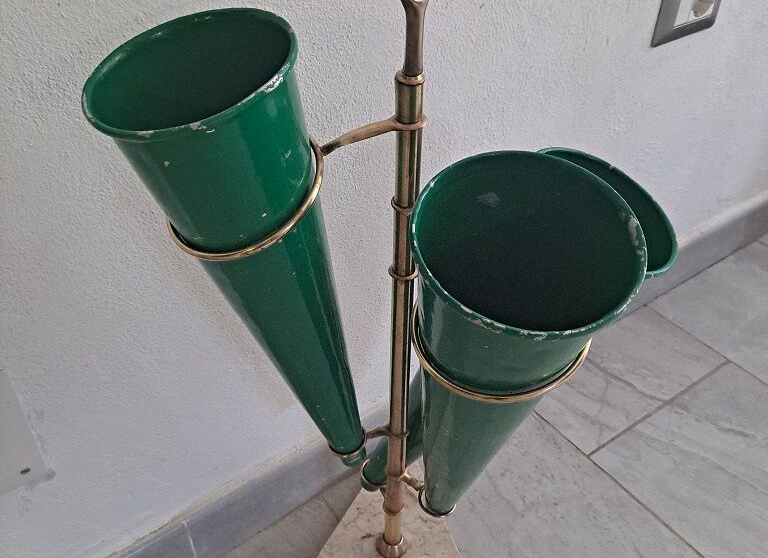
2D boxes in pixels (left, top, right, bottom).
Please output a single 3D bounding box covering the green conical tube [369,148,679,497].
[{"bbox_3d":[0.068,0.083,0.639,0.118,0.416,0.118,-13,58,-37],"label":"green conical tube"}]

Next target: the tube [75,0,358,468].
[{"bbox_3d":[-0.066,0.025,0.545,0.118,0.416,0.118,-35,50,-17],"label":"tube"}]

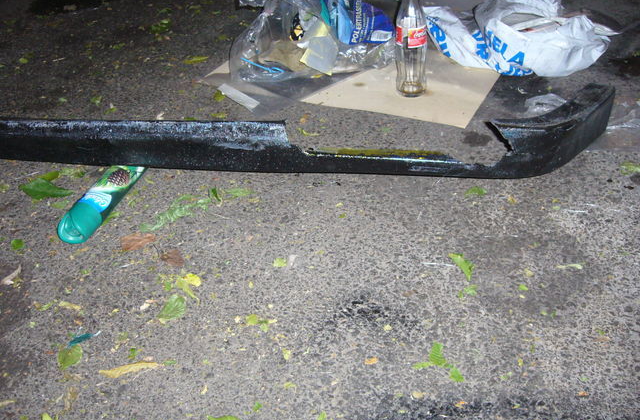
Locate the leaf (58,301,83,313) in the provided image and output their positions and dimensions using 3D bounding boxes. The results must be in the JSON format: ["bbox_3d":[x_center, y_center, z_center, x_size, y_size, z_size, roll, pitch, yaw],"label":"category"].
[{"bbox_3d":[-0.337,0.130,0.875,0.036,0.006,0.012,9,38,20],"label":"leaf"}]

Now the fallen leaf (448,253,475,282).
[{"bbox_3d":[0.196,0.076,0.872,0.022,0.010,0.058,-15,39,-10],"label":"fallen leaf"}]

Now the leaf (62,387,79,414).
[{"bbox_3d":[-0.292,0.224,0.764,0.012,0.006,0.039,-8,38,-1],"label":"leaf"}]

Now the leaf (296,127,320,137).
[{"bbox_3d":[-0.024,-0.146,1.224,0.048,0.009,0.021,23,44,34],"label":"leaf"}]

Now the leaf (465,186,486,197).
[{"bbox_3d":[0.243,-0.029,1.018,0.035,0.012,0.026,-3,35,3],"label":"leaf"}]

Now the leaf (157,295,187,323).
[{"bbox_3d":[-0.190,0.130,0.853,0.029,0.010,0.050,9,37,19],"label":"leaf"}]

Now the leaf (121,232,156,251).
[{"bbox_3d":[-0.276,0.046,0.981,0.052,0.012,0.041,-12,36,-10],"label":"leaf"}]

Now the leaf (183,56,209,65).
[{"bbox_3d":[-0.283,-0.341,1.478,0.055,0.008,0.029,-34,45,-30],"label":"leaf"}]

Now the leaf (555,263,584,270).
[{"bbox_3d":[0.335,0.076,0.861,0.037,0.006,0.011,-7,35,-2],"label":"leaf"}]

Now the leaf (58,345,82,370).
[{"bbox_3d":[-0.316,0.184,0.817,0.030,0.006,0.041,-21,40,-17],"label":"leaf"}]

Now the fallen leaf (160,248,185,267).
[{"bbox_3d":[-0.209,0.069,0.946,0.041,0.007,0.029,21,46,31],"label":"fallen leaf"}]

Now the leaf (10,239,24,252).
[{"bbox_3d":[-0.471,0.053,1.009,0.018,0.004,0.036,-30,43,-26],"label":"leaf"}]

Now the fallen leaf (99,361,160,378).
[{"bbox_3d":[-0.232,0.194,0.789,0.075,0.010,0.018,-13,38,-8],"label":"fallen leaf"}]

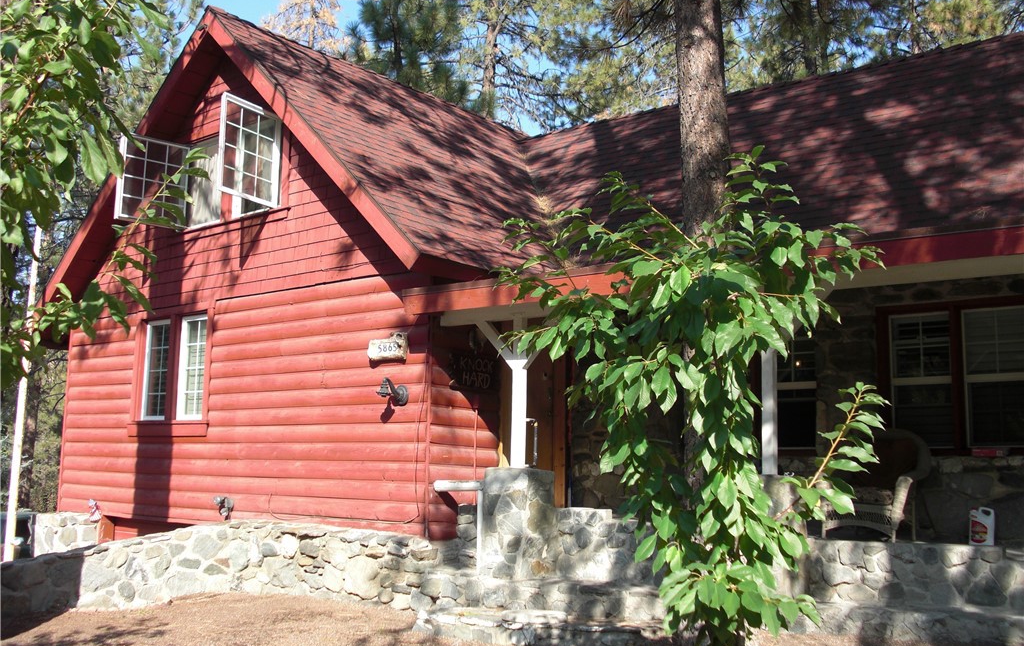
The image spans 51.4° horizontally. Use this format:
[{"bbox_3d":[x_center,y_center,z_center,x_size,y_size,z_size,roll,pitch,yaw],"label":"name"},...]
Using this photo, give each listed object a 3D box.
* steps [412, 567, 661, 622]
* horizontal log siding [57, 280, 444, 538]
[{"bbox_3d":[0.281,2.589,9.874,2.700,0.370,0.900,-5,-10,36],"label":"steps"},{"bbox_3d":[-3.807,1.133,13.871,7.986,2.912,0.250,-6,-10,40],"label":"horizontal log siding"}]

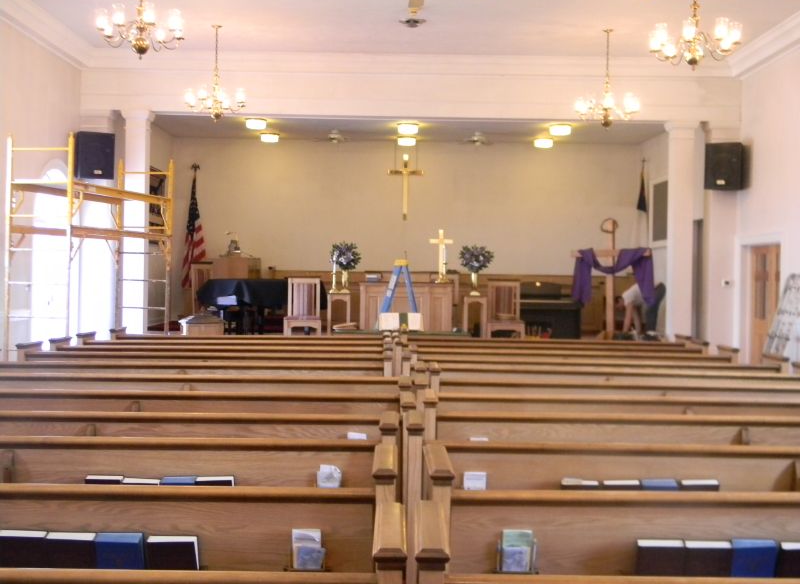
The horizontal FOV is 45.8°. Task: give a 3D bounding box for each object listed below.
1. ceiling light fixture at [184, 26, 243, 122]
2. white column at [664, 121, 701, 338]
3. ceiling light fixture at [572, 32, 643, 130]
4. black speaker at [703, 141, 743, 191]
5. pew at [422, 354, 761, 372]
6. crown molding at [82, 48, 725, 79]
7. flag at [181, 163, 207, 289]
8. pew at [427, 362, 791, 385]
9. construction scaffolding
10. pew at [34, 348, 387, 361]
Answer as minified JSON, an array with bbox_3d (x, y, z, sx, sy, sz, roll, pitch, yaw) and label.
[{"bbox_3d":[-2.438,-2.901,12.553,0.800,1.270,0.800,1,1,0],"label":"ceiling light fixture"},{"bbox_3d":[4.247,-0.806,14.356,0.420,3.547,0.420,1,1,0],"label":"white column"},{"bbox_3d":[2.625,-2.704,12.000,0.810,1.260,0.810,1,1,0],"label":"ceiling light fixture"},{"bbox_3d":[4.759,-1.830,13.874,0.480,0.670,0.400,1,1,28],"label":"black speaker"},{"bbox_3d":[1.720,0.992,8.500,3.280,0.906,0.620,1,1,0],"label":"pew"},{"bbox_3d":[0.175,-3.379,14.006,9.850,0.280,0.300,1,1,0],"label":"crown molding"},{"bbox_3d":[-3.547,-1.125,16.273,0.450,2.130,0.350,1,1,0],"label":"flag"},{"bbox_3d":[1.703,1.046,8.072,3.400,0.940,0.600,1,1,0],"label":"pew"},{"bbox_3d":[-3.760,-0.233,11.760,0.820,3.100,2.620,1,1,10],"label":"construction scaffolding"},{"bbox_3d":[-1.700,0.932,8.500,3.260,0.906,0.620,1,1,0],"label":"pew"}]

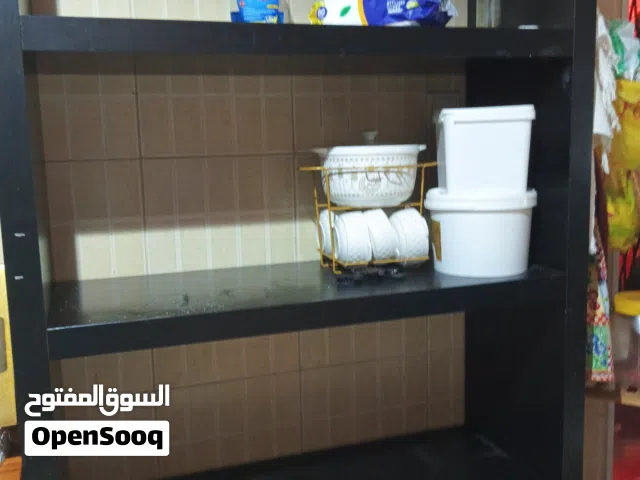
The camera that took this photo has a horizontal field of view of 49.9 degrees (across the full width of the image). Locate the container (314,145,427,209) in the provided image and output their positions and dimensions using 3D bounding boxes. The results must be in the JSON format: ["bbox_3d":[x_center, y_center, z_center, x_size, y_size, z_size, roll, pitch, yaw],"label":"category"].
[{"bbox_3d":[0.102,-0.126,1.347,0.240,0.115,0.189,-4,9,-19],"label":"container"}]

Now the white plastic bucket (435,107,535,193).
[{"bbox_3d":[0.300,-0.166,1.287,0.164,0.155,0.164,-1,8,5],"label":"white plastic bucket"}]

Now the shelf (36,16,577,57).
[{"bbox_3d":[-0.035,-0.326,1.212,0.880,0.045,0.349,-4,9,-19],"label":"shelf"}]

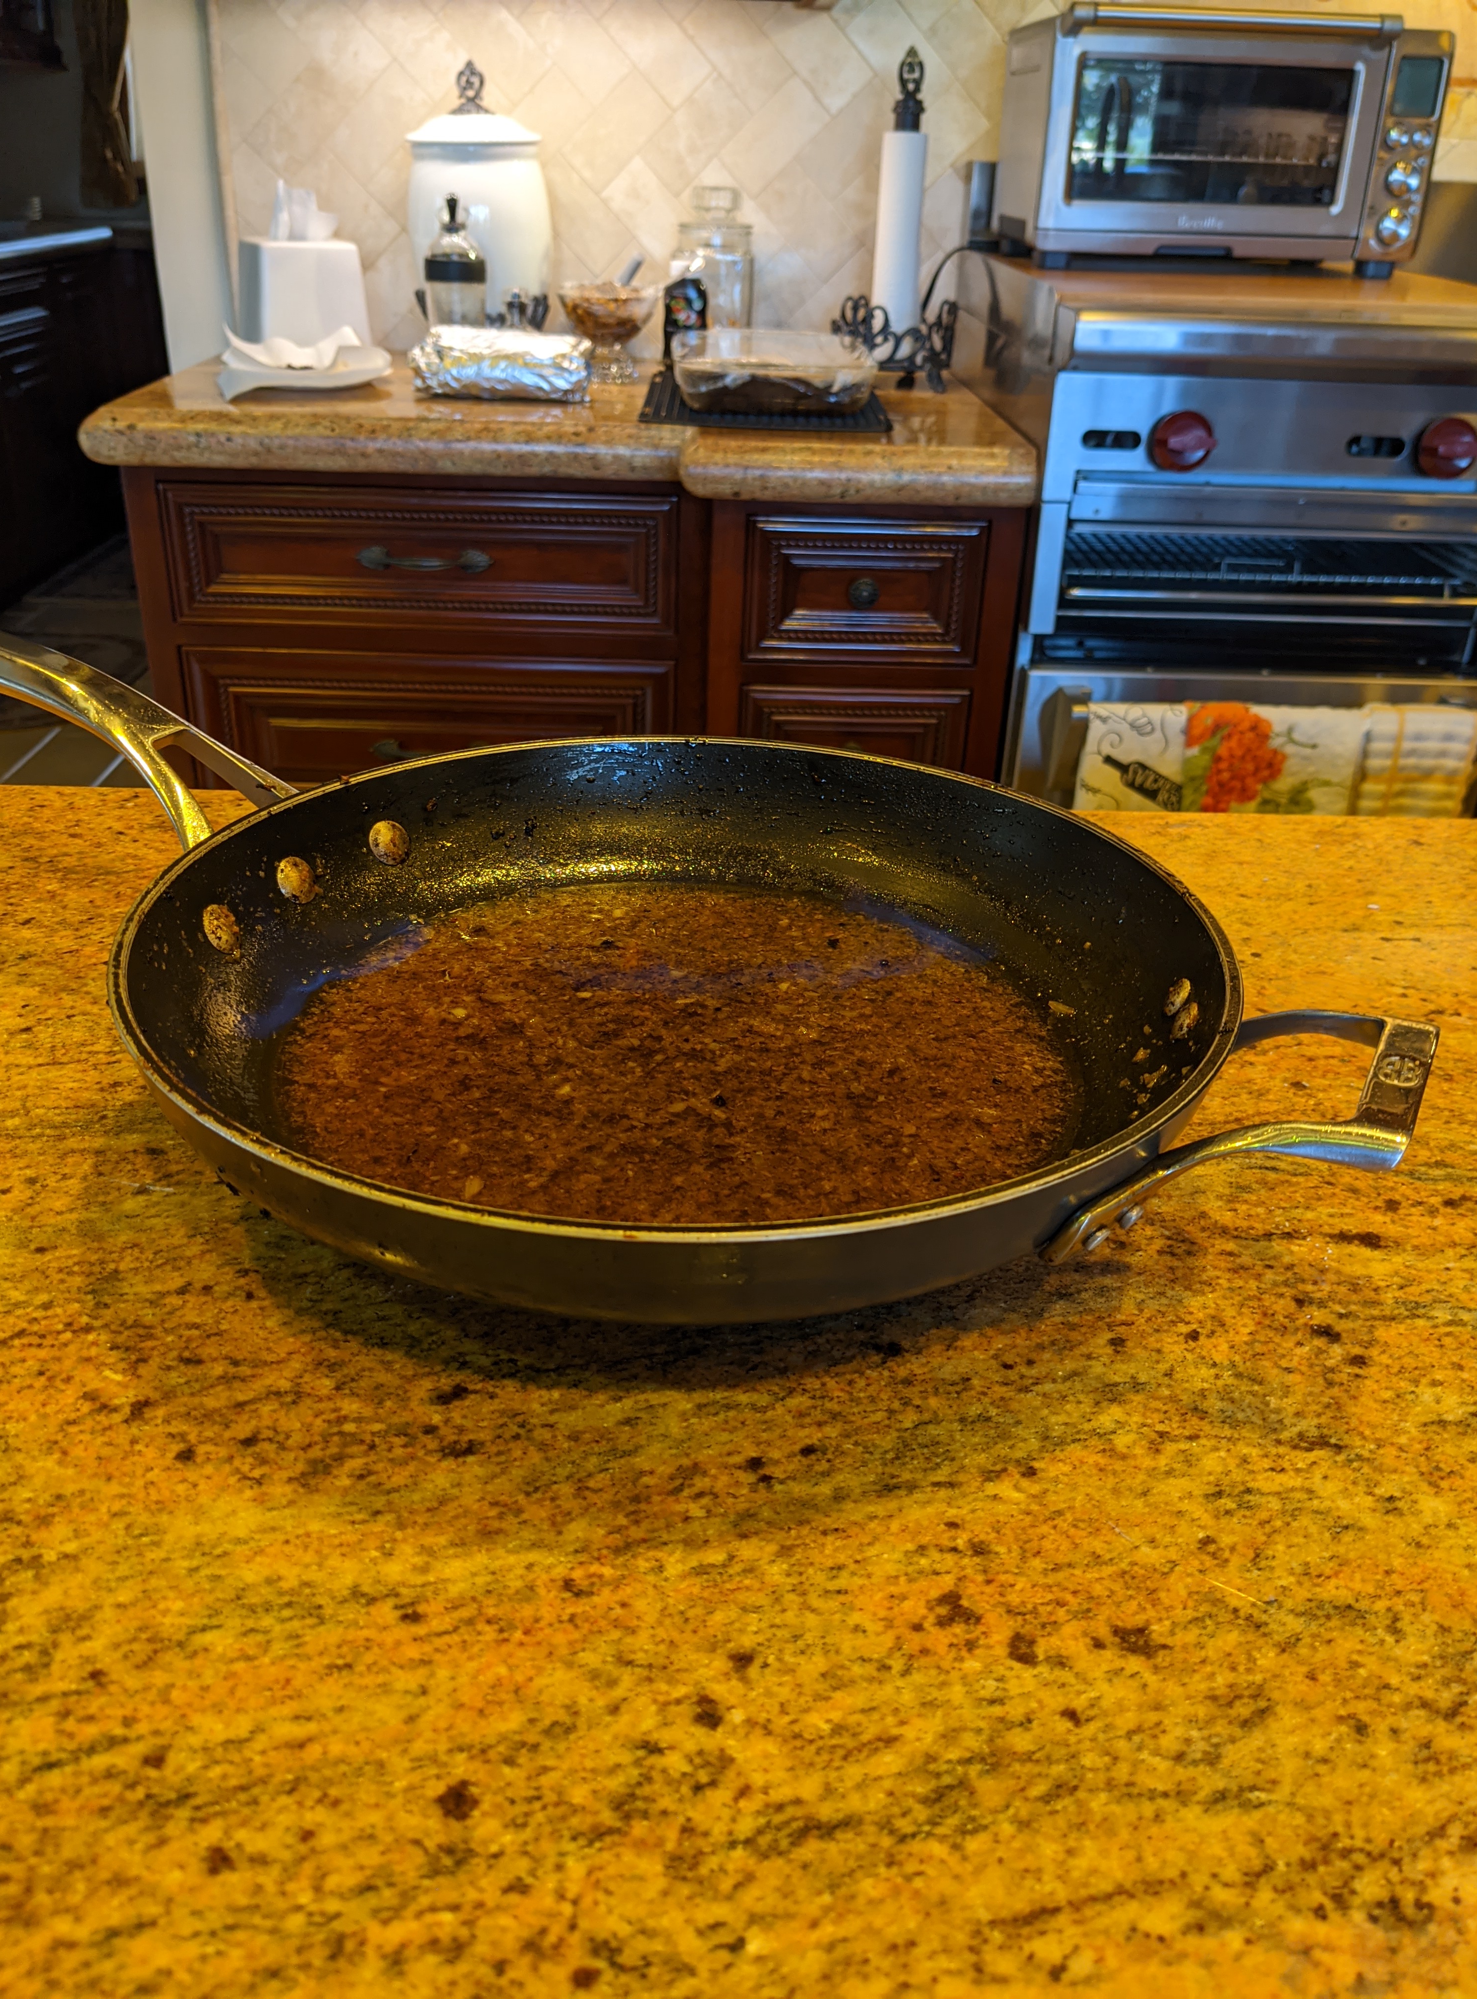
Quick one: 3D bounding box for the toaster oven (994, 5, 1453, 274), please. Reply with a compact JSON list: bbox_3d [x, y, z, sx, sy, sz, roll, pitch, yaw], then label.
[{"bbox_3d":[0.600,-1.079,1.982,0.470,0.268,0.344,1,29,-2],"label":"toaster oven"}]

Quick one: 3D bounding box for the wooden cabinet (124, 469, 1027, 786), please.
[{"bbox_3d":[-0.208,-0.334,2.180,1.005,0.861,0.693,1,29,-2],"label":"wooden cabinet"}]

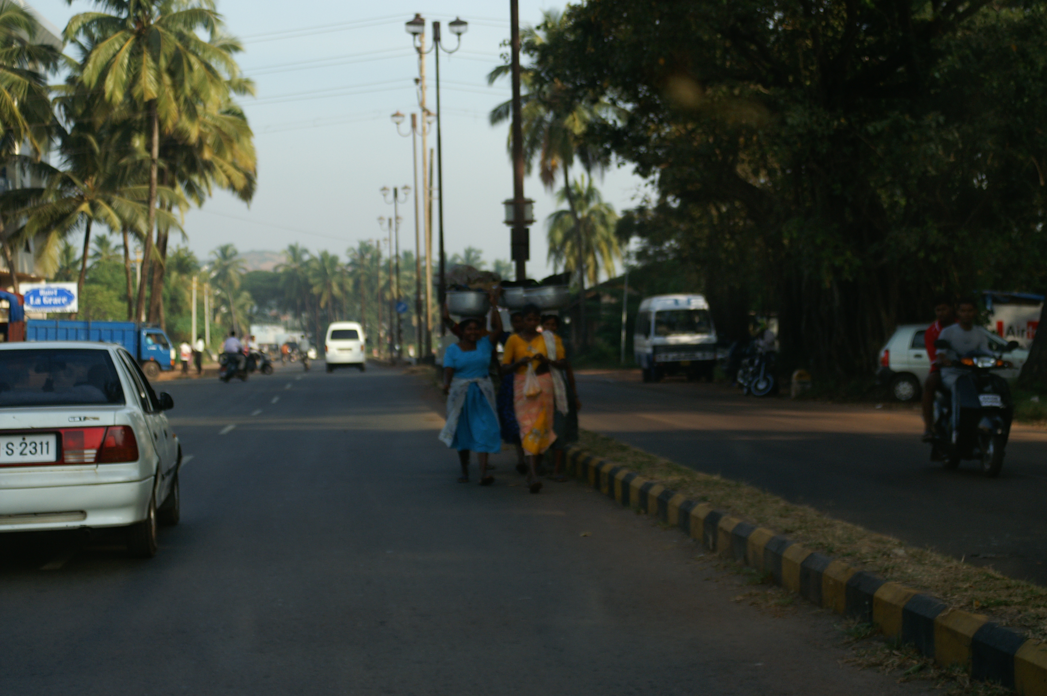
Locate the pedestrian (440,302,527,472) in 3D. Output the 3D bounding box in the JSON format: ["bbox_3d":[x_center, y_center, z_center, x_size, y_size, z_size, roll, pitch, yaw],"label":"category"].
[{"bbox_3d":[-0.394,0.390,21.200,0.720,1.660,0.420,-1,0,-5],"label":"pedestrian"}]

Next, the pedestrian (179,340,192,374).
[{"bbox_3d":[-14.744,0.410,95.000,0.550,1.520,0.400,-1,0,-6],"label":"pedestrian"}]

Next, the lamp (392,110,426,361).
[{"bbox_3d":[-4.001,-4.216,82.000,1.650,9.400,0.500,-1,0,-5],"label":"lamp"}]

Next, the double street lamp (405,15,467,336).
[{"bbox_3d":[-2.212,-4.057,57.500,1.650,9.500,0.520,-1,0,-5],"label":"double street lamp"}]

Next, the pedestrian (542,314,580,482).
[{"bbox_3d":[0.331,0.457,20.300,0.440,1.550,0.380,-1,0,-5],"label":"pedestrian"}]

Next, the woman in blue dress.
[{"bbox_3d":[-0.485,0.372,20.200,0.600,1.790,0.480,-1,0,-2],"label":"woman in blue dress"}]

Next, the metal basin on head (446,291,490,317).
[{"bbox_3d":[-0.500,-0.400,19.750,0.400,0.235,0.400,-1,0,0],"label":"metal basin on head"}]

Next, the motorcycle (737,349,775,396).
[{"bbox_3d":[4.818,0.488,45.600,0.720,1.080,1.930,-1,0,-18],"label":"motorcycle"}]

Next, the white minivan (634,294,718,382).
[{"bbox_3d":[4.270,-0.280,61.600,1.780,2.380,4.600,-1,0,-4],"label":"white minivan"}]

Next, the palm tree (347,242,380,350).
[{"bbox_3d":[-19.908,-6.636,272.000,5.000,13.300,5.000,-1,0,-5],"label":"palm tree"}]

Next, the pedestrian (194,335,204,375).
[{"bbox_3d":[-14.063,0.319,94.500,0.500,1.670,0.380,-1,0,-45],"label":"pedestrian"}]

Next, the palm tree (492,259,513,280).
[{"bbox_3d":[-3.733,-7.612,390.000,5.400,16.500,5.400,-1,0,0],"label":"palm tree"}]

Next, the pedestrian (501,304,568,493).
[{"bbox_3d":[0.096,0.440,18.900,0.580,1.640,0.420,-1,0,-2],"label":"pedestrian"}]

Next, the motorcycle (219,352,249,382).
[{"bbox_3d":[-9.023,0.549,68.000,0.680,1.050,1.800,-1,0,14],"label":"motorcycle"}]

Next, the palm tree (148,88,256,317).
[{"bbox_3d":[-14.155,-5.131,93.000,5.700,12.300,5.700,-1,0,-5],"label":"palm tree"}]

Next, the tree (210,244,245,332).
[{"bbox_3d":[-30.615,-5.320,225.000,4.200,11.200,4.200,-1,0,-5],"label":"tree"}]

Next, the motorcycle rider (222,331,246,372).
[{"bbox_3d":[-9.035,0.115,68.000,0.600,1.350,0.750,-1,0,18],"label":"motorcycle rider"}]

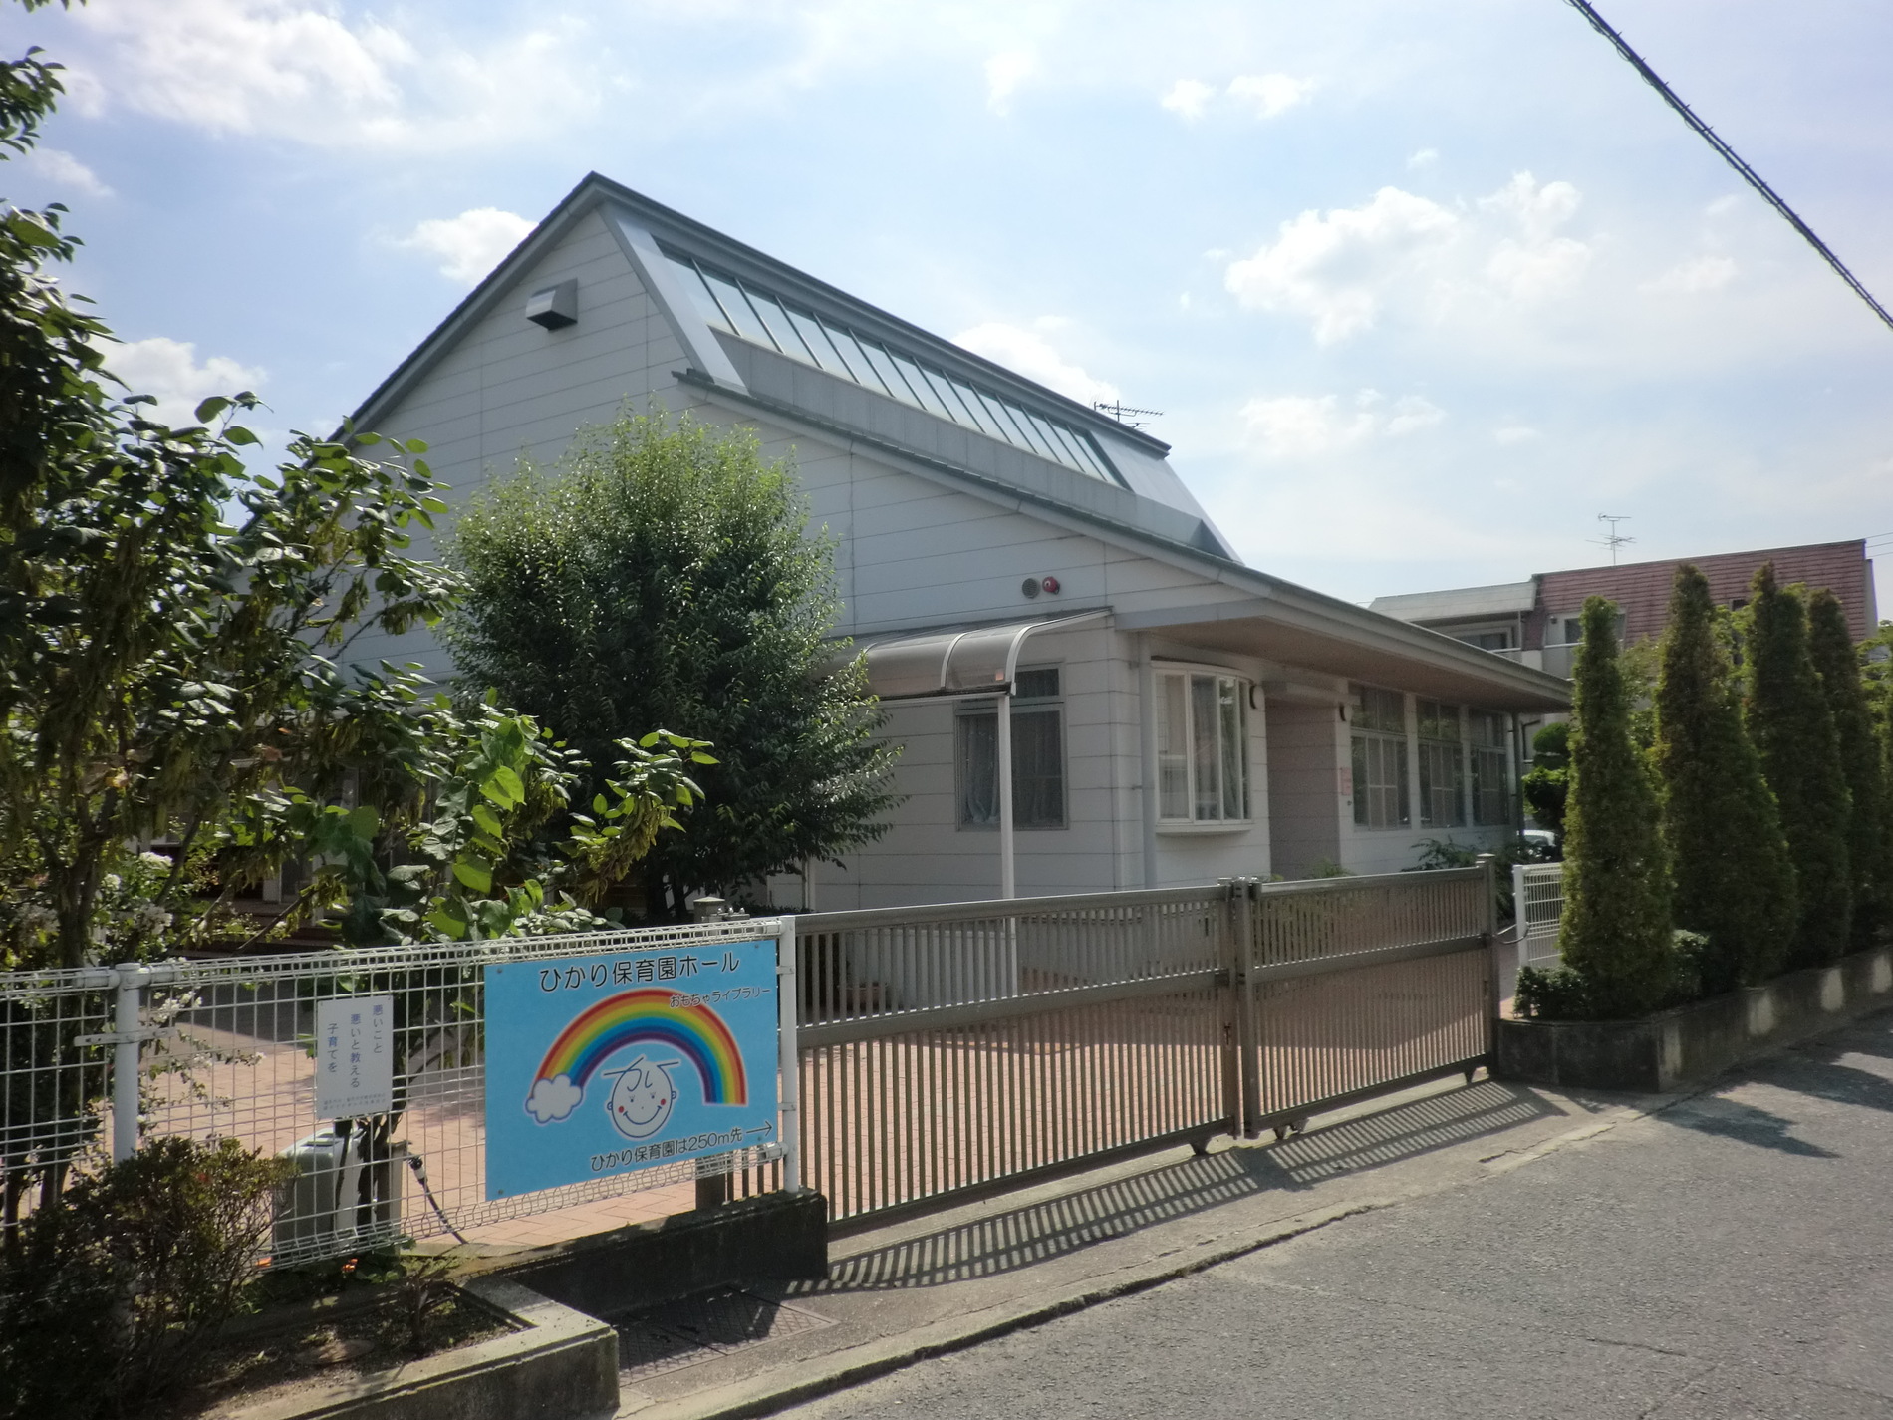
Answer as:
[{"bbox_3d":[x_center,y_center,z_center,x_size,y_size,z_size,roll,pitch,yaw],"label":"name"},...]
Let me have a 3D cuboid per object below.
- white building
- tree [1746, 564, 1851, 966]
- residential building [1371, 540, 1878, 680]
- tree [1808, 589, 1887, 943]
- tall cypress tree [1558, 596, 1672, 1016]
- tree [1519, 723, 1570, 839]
[{"bbox_3d":[-0.109,-1.367,24.364,18.200,9.550,16.650,-4,-5,34],"label":"white building"},{"bbox_3d":[6.342,0.394,10.651,0.820,3.050,0.820,3,-6,-42],"label":"tree"},{"bbox_3d":[23.537,0.333,49.359,14.963,9.208,9.500,-4,-5,34],"label":"residential building"},{"bbox_3d":[7.299,0.477,11.548,0.680,2.950,0.680,3,-6,-42],"label":"tree"},{"bbox_3d":[3.910,0.567,8.400,0.680,2.540,0.680,3,-6,-42],"label":"tall cypress tree"},{"bbox_3d":[10.512,1.748,24.498,1.250,3.000,1.250,3,-6,-42],"label":"tree"}]

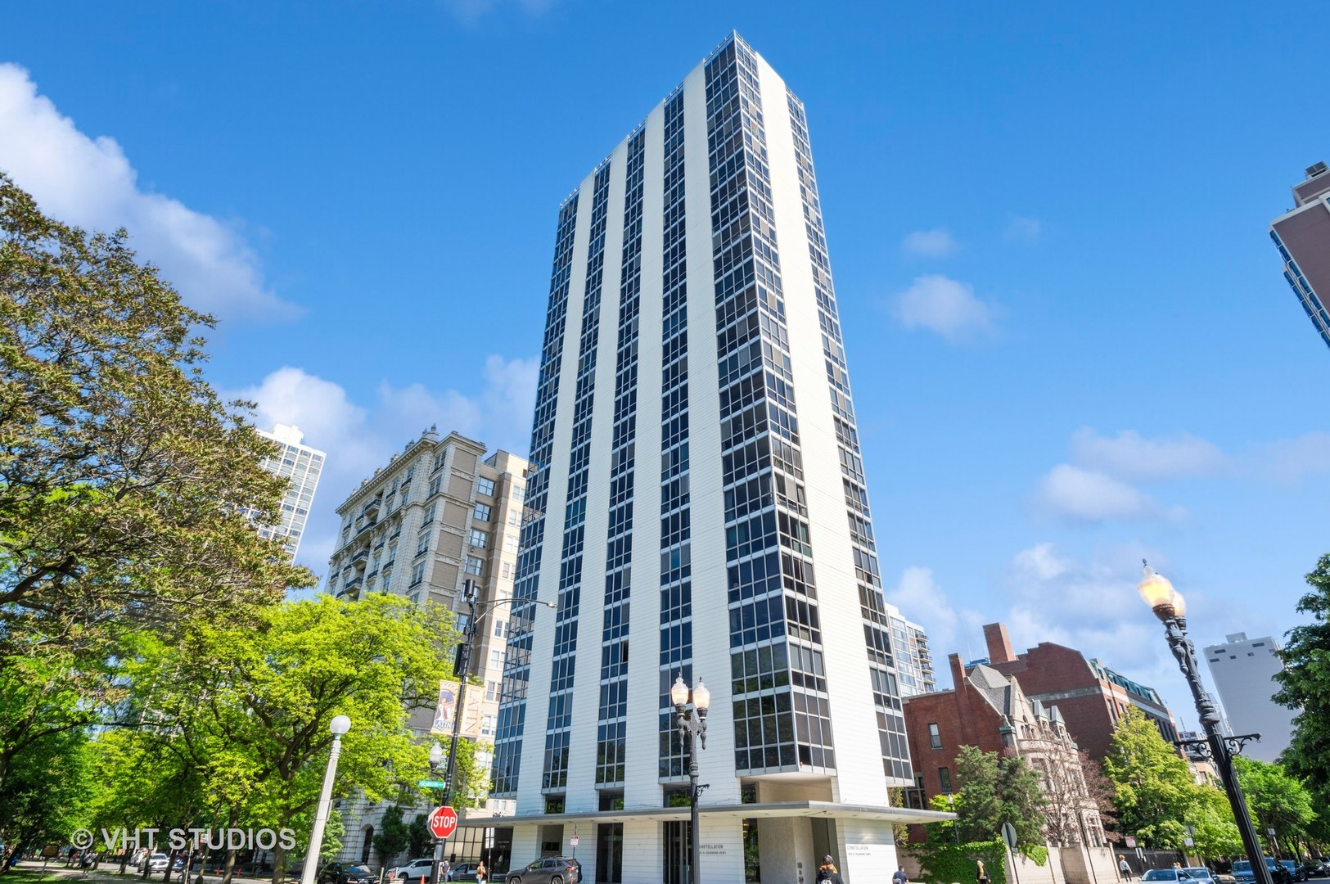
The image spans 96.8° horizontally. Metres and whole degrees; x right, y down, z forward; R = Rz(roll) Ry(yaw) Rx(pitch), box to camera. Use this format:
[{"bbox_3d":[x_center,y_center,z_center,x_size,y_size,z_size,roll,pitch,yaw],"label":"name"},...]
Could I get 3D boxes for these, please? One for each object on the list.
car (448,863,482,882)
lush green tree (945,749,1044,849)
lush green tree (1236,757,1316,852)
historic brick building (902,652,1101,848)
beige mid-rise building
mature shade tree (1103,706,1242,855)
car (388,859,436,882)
[{"bbox_3d":[-14.212,31.239,42.811,4.650,1.480,1.840,-5,-30,9],"label":"car"},{"bbox_3d":[22.795,25.923,41.014,6.360,8.380,6.060,-12,-32,20],"label":"lush green tree"},{"bbox_3d":[76.363,46.661,74.224,7.980,11.920,7.980,-22,-36,33],"label":"lush green tree"},{"bbox_3d":[26.724,28.261,51.109,13.630,16.160,14.140,25,-39,-37],"label":"historic brick building"},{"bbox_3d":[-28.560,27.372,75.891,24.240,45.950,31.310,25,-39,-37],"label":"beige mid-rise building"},{"bbox_3d":[44.709,30.923,52.981,8.380,13.840,8.380,-18,-35,29],"label":"mature shade tree"},{"bbox_3d":[-18.295,32.212,44.408,4.650,1.700,1.870,16,-34,-26],"label":"car"}]

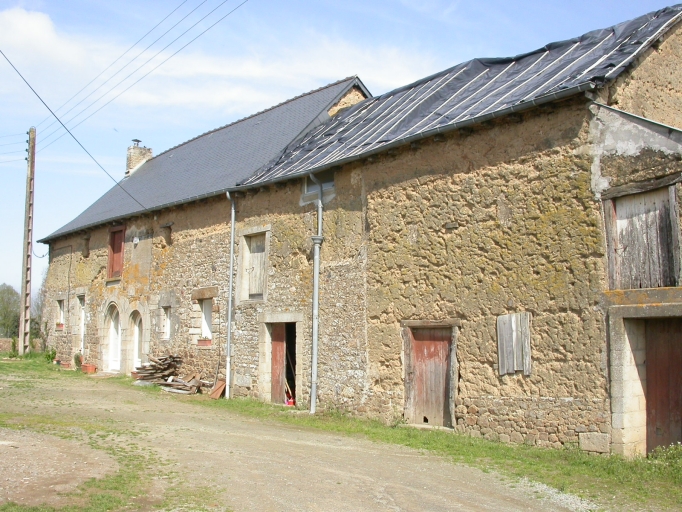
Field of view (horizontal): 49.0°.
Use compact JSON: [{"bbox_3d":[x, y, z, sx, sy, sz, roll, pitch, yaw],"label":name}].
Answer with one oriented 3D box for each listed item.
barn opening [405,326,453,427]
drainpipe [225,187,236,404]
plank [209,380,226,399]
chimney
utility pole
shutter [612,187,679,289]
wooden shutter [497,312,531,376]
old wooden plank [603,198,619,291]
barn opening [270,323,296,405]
[{"bbox_3d":[1.567,2.071,12.974,0.200,1.740,1.160,4,-7,-39],"label":"barn opening"},{"bbox_3d":[-2.685,0.932,17.949,0.180,4.920,0.120,4,-7,-39],"label":"drainpipe"},{"bbox_3d":[-2.983,3.225,18.081,0.060,0.470,0.320,38,-27,-30],"label":"plank"},{"bbox_3d":[-8.361,-4.094,31.292,0.950,1.550,0.500,4,-7,-39],"label":"chimney"},{"bbox_3d":[-12.164,-0.633,29.229,0.290,8.950,0.260,4,-7,-39],"label":"utility pole"},{"bbox_3d":[4.087,-0.214,10.100,0.080,1.300,0.860,4,-7,-39],"label":"shutter"},{"bbox_3d":[2.650,1.360,11.532,0.050,0.970,0.640,4,-7,-39],"label":"wooden shutter"},{"bbox_3d":[3.772,-0.154,10.419,0.110,1.280,0.140,4,-10,-39],"label":"old wooden plank"},{"bbox_3d":[-1.204,2.365,16.445,0.250,1.800,1.080,4,-7,-39],"label":"barn opening"}]

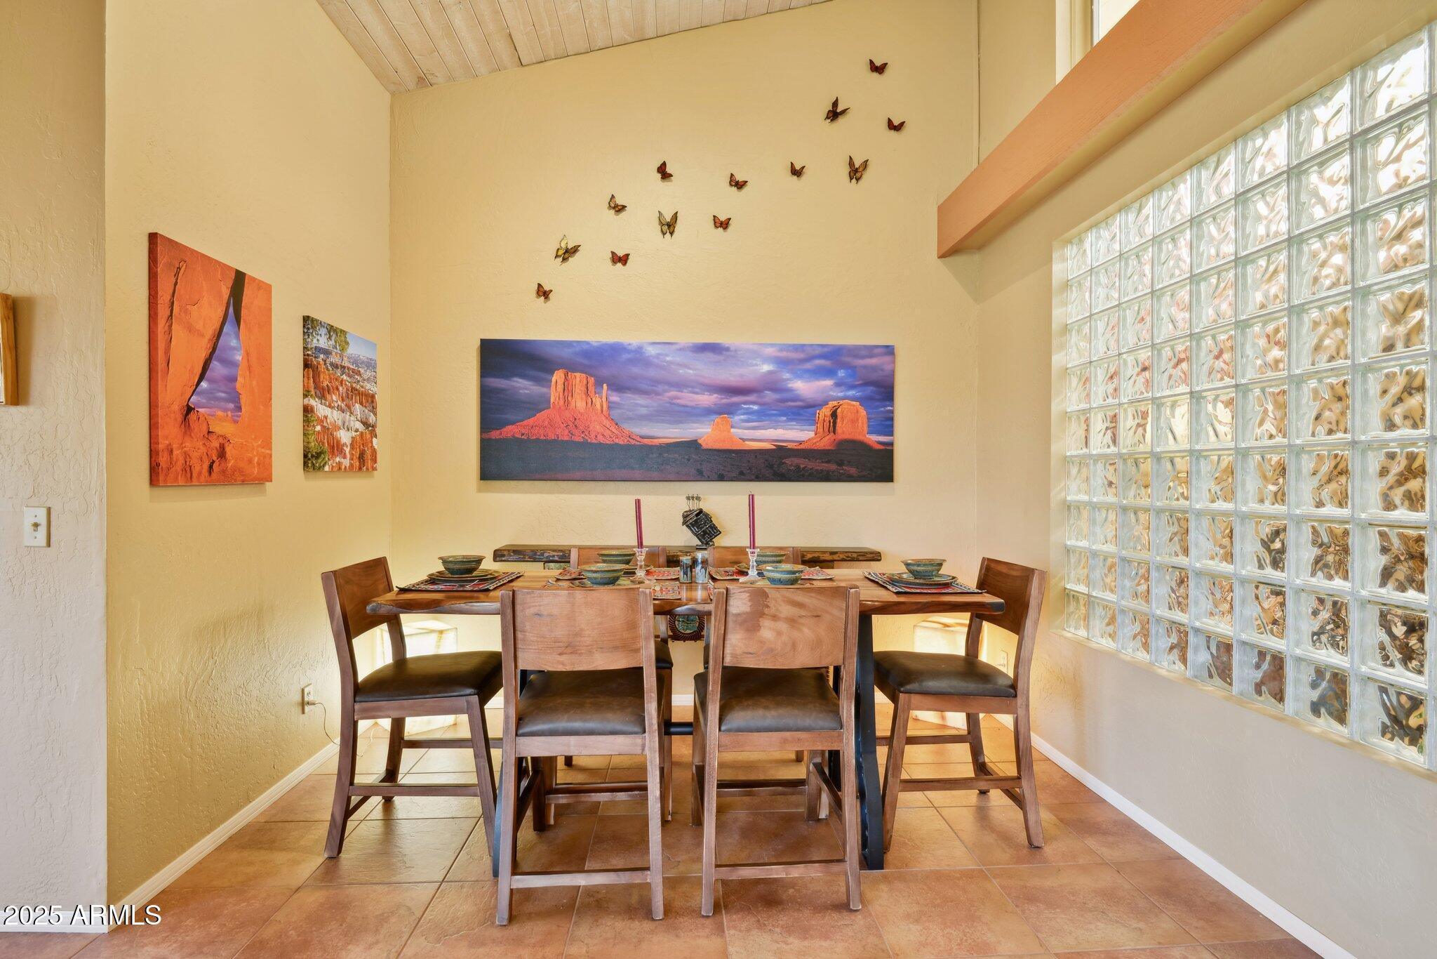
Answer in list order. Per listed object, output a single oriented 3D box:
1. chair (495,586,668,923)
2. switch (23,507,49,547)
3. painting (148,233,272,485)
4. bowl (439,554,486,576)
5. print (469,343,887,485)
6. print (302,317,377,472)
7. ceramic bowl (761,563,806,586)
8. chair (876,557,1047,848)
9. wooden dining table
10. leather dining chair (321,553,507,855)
[{"bbox_3d":[-0.427,0.834,2.338,0.490,1.000,0.600,0,0,-3],"label":"chair"},{"bbox_3d":[-1.977,0.138,1.967,0.072,0.117,0.016,0,0,-3],"label":"switch"},{"bbox_3d":[-1.786,-0.379,2.422,0.031,0.788,0.591,0,0,-3],"label":"painting"},{"bbox_3d":[-0.993,0.330,2.627,0.180,0.065,0.180,0,0,-3],"label":"bowl"},{"bbox_3d":[-0.160,-0.391,3.981,2.411,0.816,0.036,0,0,-3],"label":"print"},{"bbox_3d":[-1.840,-0.382,3.334,0.028,0.680,0.680,0,0,-3],"label":"print"},{"bbox_3d":[0.240,0.349,2.497,0.168,0.063,0.168,0,0,0],"label":"ceramic bowl"},{"bbox_3d":[0.875,0.839,2.683,0.600,1.000,0.490,0,0,-3],"label":"chair"},{"bbox_3d":[-0.094,0.871,2.632,2.090,0.930,0.800,0,0,-3],"label":"wooden dining table"},{"bbox_3d":[-1.120,0.831,2.629,0.600,1.000,0.490,0,0,-3],"label":"leather dining chair"}]

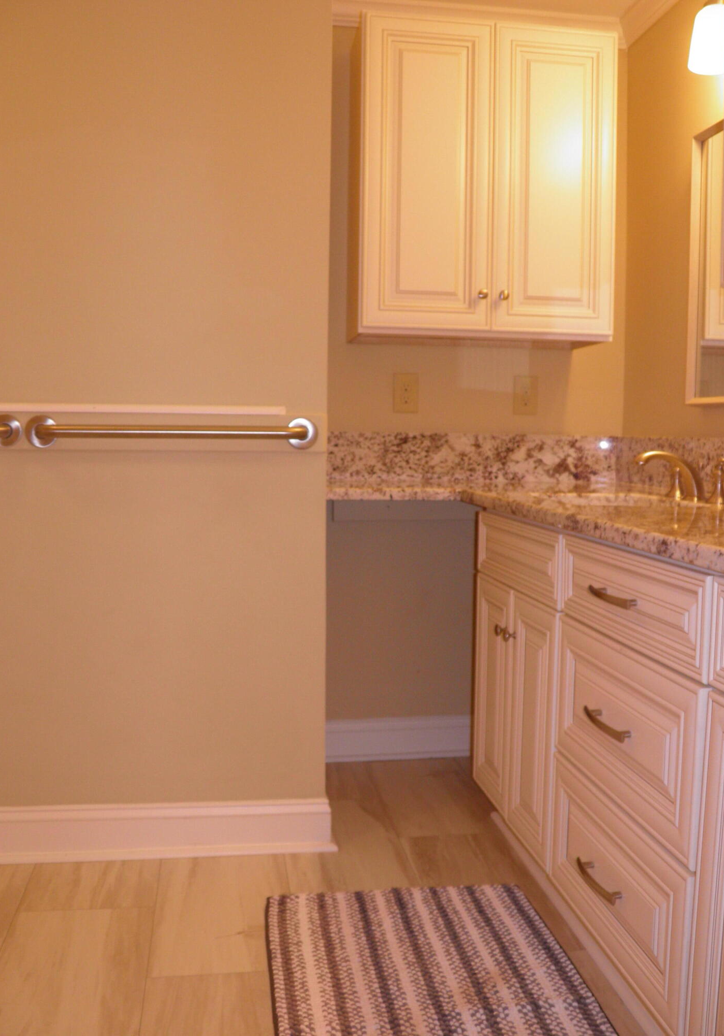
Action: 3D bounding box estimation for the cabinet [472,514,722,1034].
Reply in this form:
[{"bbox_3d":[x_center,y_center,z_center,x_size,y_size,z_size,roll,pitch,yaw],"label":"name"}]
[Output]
[{"bbox_3d":[0.697,0.444,1.899,0.622,0.862,1.209,0,5,-9],"label":"cabinet"}]

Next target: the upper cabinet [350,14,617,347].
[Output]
[{"bbox_3d":[0.345,-0.962,2.673,0.745,0.861,0.300,0,5,-9],"label":"upper cabinet"}]

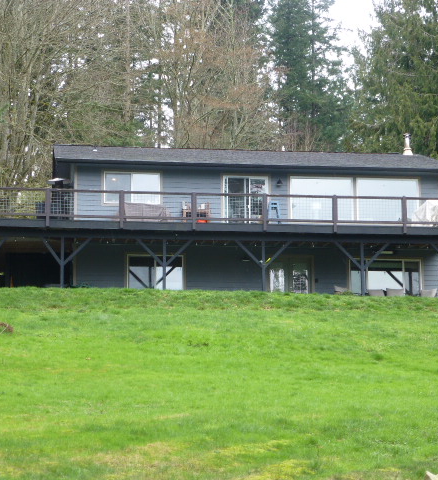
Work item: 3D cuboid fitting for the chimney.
[{"bbox_3d":[6.938,-3.516,50.860,0.370,0.848,0.370,1,-10,-8],"label":"chimney"}]

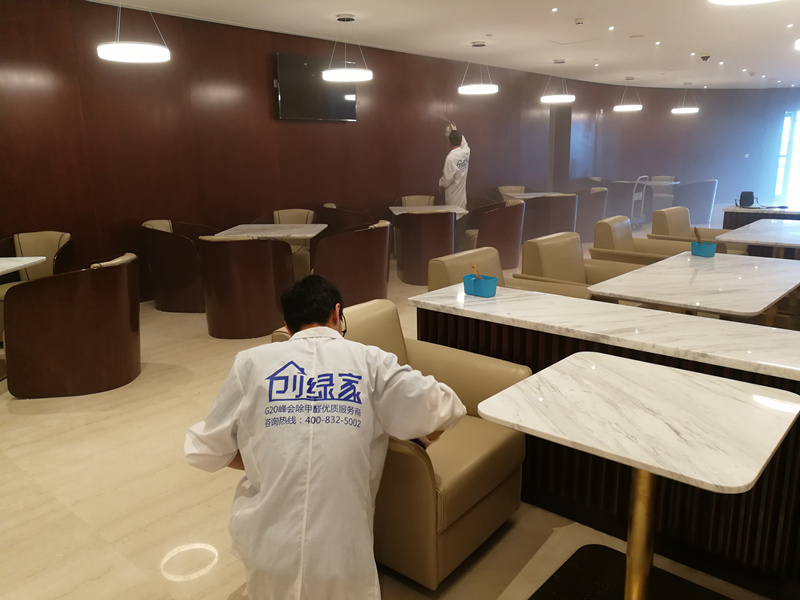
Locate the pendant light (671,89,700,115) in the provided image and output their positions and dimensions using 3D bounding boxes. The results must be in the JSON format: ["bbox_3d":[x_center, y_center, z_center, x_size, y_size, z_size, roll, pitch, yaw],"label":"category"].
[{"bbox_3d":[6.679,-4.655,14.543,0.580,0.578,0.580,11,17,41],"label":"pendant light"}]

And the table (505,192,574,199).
[{"bbox_3d":[2.490,-1.499,11.261,1.030,0.732,1.030,-1,13,-2],"label":"table"}]

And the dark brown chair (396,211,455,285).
[{"bbox_3d":[0.273,-0.631,7.296,0.620,0.800,0.670,-3,13,-7],"label":"dark brown chair"}]

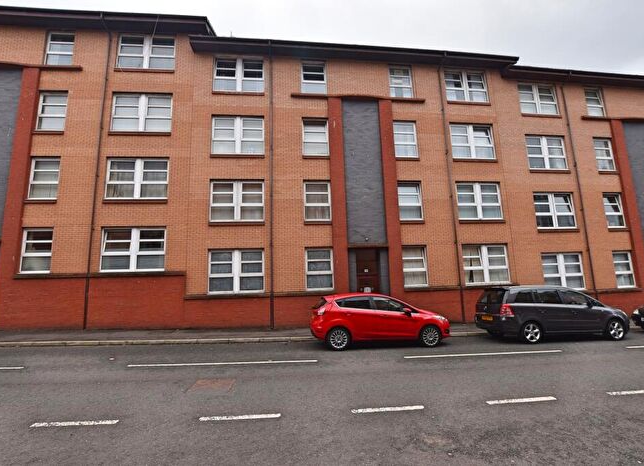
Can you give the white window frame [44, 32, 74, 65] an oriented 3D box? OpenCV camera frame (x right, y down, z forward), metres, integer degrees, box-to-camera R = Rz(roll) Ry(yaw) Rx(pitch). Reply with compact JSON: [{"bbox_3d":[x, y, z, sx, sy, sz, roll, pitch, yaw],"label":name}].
[{"bbox_3d":[-10.307,-7.260,11.527,0.996,1.476,0.110,-1,-9,-6],"label":"white window frame"}]

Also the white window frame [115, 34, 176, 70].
[{"bbox_3d":[-7.114,-7.315,11.886,2.216,1.481,0.110,-1,-9,-6],"label":"white window frame"}]

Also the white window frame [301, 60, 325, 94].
[{"bbox_3d":[-0.326,-6.610,12.522,1.044,1.439,0.110,-1,-9,-6],"label":"white window frame"}]

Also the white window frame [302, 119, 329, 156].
[{"bbox_3d":[-0.242,-3.942,12.124,1.044,1.561,0.110,-1,-9,-6],"label":"white window frame"}]

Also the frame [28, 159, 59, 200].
[{"bbox_3d":[-10.418,-2.041,11.046,1.029,1.602,0.120,-1,-9,-7],"label":"frame"}]

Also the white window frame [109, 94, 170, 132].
[{"bbox_3d":[-7.049,-4.693,11.492,2.228,1.570,0.110,-1,-9,-6],"label":"white window frame"}]

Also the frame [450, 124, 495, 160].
[{"bbox_3d":[6.843,-4.162,13.346,2.080,1.647,0.120,-1,-9,-7],"label":"frame"}]

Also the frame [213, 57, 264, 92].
[{"bbox_3d":[-3.538,-6.829,12.600,2.078,1.721,0.120,-1,-9,-7],"label":"frame"}]

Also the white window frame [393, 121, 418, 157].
[{"bbox_3d":[3.602,-3.999,12.554,1.019,1.589,0.110,-1,-9,-6],"label":"white window frame"}]

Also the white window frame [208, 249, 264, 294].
[{"bbox_3d":[-3.259,1.519,11.282,2.103,1.623,0.120,-1,-9,-7],"label":"white window frame"}]

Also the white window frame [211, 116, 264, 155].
[{"bbox_3d":[-3.443,-4.030,12.158,2.118,1.697,0.120,-1,-9,-7],"label":"white window frame"}]

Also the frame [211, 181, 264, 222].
[{"bbox_3d":[-3.278,-1.226,11.377,2.019,1.591,0.110,-1,-9,-6],"label":"frame"}]

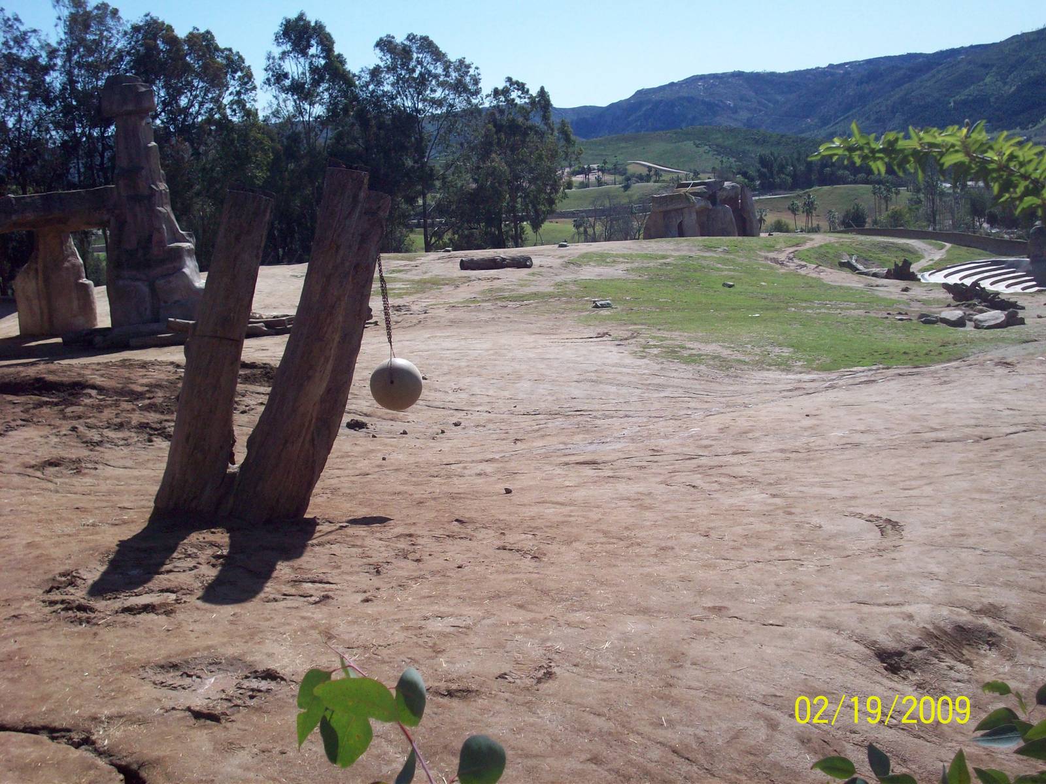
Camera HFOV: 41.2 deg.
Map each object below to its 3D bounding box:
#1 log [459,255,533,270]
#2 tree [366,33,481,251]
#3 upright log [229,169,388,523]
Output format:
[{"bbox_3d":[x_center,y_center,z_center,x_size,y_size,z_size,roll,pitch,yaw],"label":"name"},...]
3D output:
[{"bbox_3d":[-0.931,-4.459,48.000,2.520,0.460,0.460,-2,8,0],"label":"log"},{"bbox_3d":[-5.929,-14.859,83.000,6.800,13.300,6.500,-2,8,0],"label":"tree"},{"bbox_3d":[-2.080,-0.441,13.900,0.900,3.620,0.780,13,1,0],"label":"upright log"}]

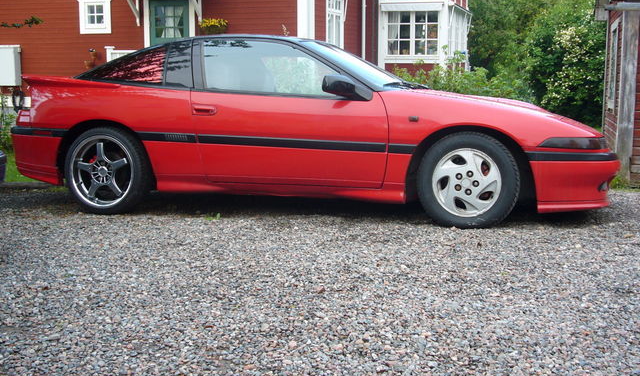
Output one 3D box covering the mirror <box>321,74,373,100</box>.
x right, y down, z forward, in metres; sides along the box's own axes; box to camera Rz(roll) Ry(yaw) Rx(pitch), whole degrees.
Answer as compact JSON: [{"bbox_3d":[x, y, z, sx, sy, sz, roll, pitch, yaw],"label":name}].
[{"bbox_3d":[0.167,-0.612,4.750,0.260,0.155,0.220,2,8,16],"label":"mirror"}]

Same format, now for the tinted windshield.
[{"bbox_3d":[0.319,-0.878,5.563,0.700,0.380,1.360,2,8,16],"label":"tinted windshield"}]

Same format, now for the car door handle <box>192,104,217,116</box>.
[{"bbox_3d":[-0.753,-0.507,5.088,0.170,0.078,0.045,2,8,16],"label":"car door handle"}]

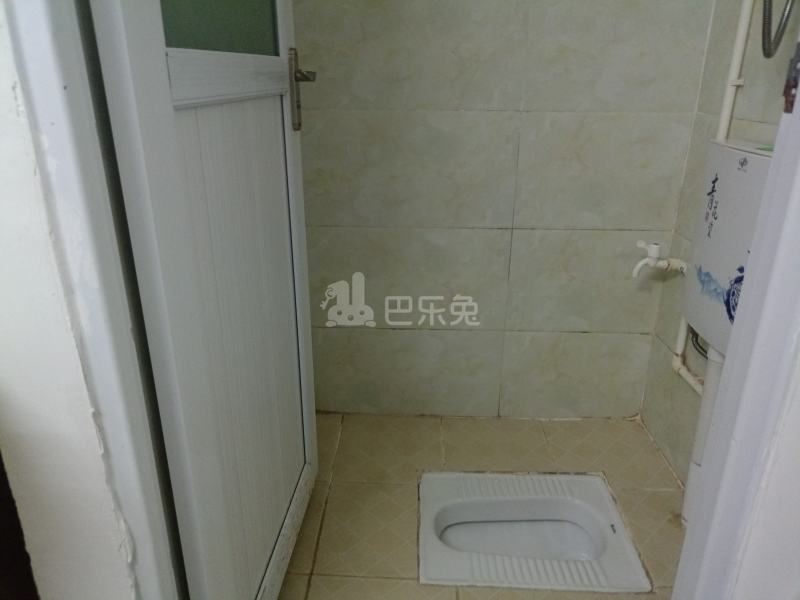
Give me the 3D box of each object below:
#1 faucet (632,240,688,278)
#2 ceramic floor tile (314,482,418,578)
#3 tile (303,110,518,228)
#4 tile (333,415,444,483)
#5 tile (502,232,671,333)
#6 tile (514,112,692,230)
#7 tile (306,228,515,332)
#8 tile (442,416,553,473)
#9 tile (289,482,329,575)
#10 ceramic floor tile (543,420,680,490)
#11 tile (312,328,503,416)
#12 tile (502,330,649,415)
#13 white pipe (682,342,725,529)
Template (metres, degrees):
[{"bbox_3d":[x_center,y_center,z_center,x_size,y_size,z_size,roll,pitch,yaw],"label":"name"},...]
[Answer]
[{"bbox_3d":[0.671,-0.104,1.538,0.140,0.102,0.043,1,21,1],"label":"faucet"},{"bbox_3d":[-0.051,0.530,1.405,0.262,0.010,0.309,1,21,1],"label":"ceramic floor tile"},{"bbox_3d":[0.009,-0.343,1.593,0.600,0.304,0.010,1,21,1],"label":"tile"},{"bbox_3d":[-0.025,0.416,1.706,0.300,0.010,0.320,1,21,1],"label":"tile"},{"bbox_3d":[0.523,-0.049,1.693,0.435,0.304,0.010,1,21,1],"label":"tile"},{"bbox_3d":[0.526,-0.334,1.585,0.435,0.304,0.010,1,21,1],"label":"tile"},{"bbox_3d":[0.002,-0.058,1.684,0.600,0.302,0.010,1,22,1],"label":"tile"},{"bbox_3d":[0.274,0.421,1.686,0.300,0.010,0.300,1,22,1],"label":"tile"},{"bbox_3d":[-0.332,0.526,1.408,0.300,0.010,0.300,1,22,1],"label":"tile"},{"bbox_3d":[0.579,0.428,1.695,0.307,0.010,0.322,1,21,1],"label":"ceramic floor tile"},{"bbox_3d":[0.002,0.219,1.807,0.600,0.288,0.010,1,21,1],"label":"tile"},{"bbox_3d":[0.520,0.228,1.798,0.435,0.288,0.010,1,21,1],"label":"tile"},{"bbox_3d":[0.683,0.314,1.335,0.054,0.460,0.054,1,21,1],"label":"white pipe"}]

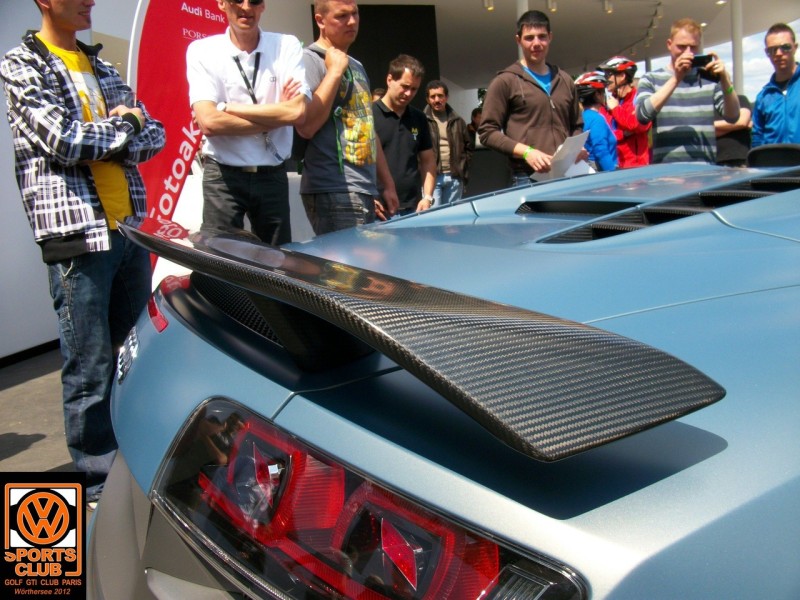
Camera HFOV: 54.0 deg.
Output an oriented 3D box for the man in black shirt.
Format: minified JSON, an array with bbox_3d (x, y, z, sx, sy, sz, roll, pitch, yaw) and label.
[{"bbox_3d":[-0.050,-0.370,3.870,0.500,1.630,0.430,-4,13,-17],"label":"man in black shirt"}]

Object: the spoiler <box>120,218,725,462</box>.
[{"bbox_3d":[-0.186,-0.025,1.186,0.270,0.160,1.450,-7,15,-29],"label":"spoiler"}]

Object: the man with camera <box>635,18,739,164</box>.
[{"bbox_3d":[1.450,-0.560,4.150,0.530,1.780,0.480,2,13,7],"label":"man with camera"}]

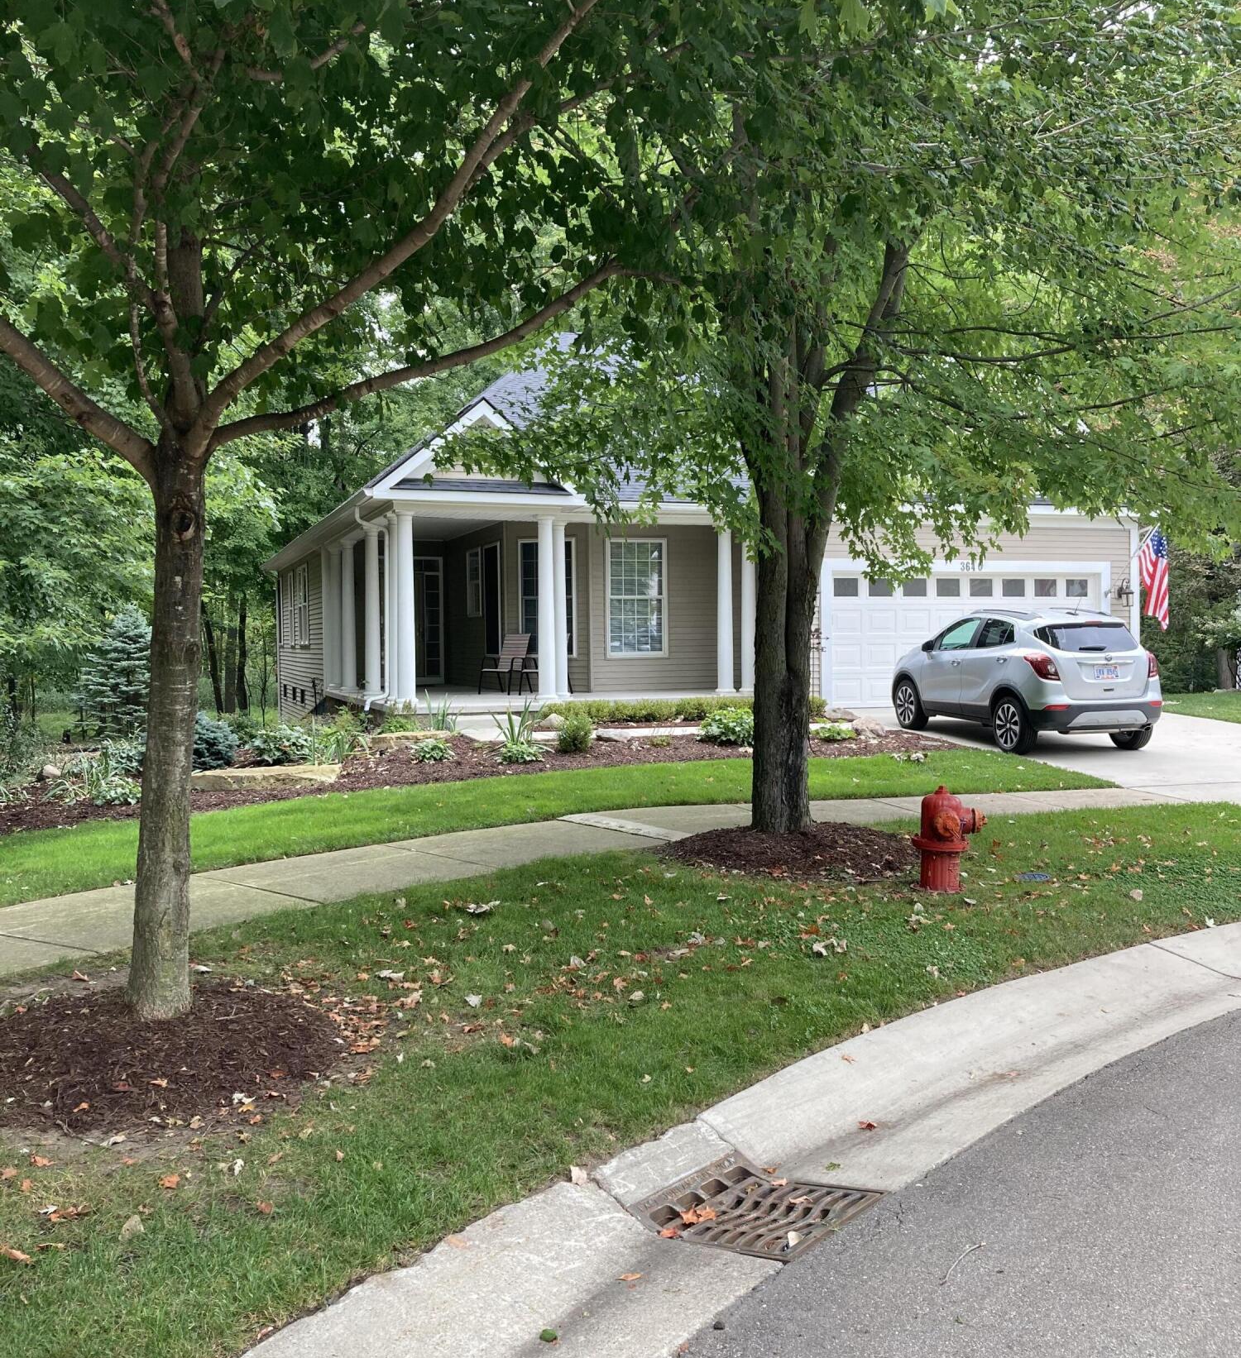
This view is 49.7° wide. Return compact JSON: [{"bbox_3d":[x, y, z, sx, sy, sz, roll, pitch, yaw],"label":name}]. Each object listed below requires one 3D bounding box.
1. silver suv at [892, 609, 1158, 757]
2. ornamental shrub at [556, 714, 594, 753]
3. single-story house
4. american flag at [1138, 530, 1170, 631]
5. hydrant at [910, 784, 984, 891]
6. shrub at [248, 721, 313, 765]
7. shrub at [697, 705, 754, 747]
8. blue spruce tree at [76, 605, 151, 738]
[{"bbox_3d":[4.908,-0.067,16.828,1.800,1.660,4.280,-1,5,-14],"label":"silver suv"},{"bbox_3d":[-0.510,0.613,15.100,0.430,0.460,0.430,-1,1,0],"label":"ornamental shrub"},{"bbox_3d":[0.173,-2.789,26.571,13.000,6.600,14.800,-1,2,-19],"label":"single-story house"},{"bbox_3d":[8.366,-1.572,21.000,0.220,1.620,0.680,-1,2,-19],"label":"american flag"},{"bbox_3d":[1.956,0.941,7.970,0.430,0.640,0.440,-1,1,2],"label":"hydrant"},{"bbox_3d":[-3.607,0.679,14.200,0.680,0.480,0.620,-1,2,-19],"label":"shrub"},{"bbox_3d":[1.285,0.555,15.750,0.740,0.490,0.720,-1,1,0],"label":"shrub"},{"bbox_3d":[-7.390,-0.090,20.000,1.550,2.080,1.550,-1,2,-19],"label":"blue spruce tree"}]

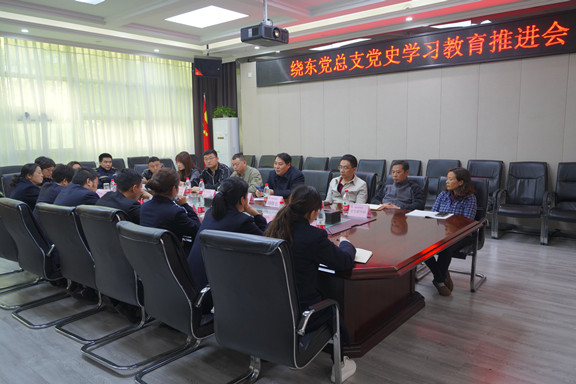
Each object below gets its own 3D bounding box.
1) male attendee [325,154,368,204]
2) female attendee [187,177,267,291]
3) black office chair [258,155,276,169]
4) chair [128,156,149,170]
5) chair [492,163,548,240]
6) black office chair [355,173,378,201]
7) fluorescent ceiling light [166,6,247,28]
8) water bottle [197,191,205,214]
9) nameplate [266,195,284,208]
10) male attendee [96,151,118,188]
[{"bbox_3d":[0.602,0.203,4.925,0.560,1.260,0.820,7,11,43],"label":"male attendee"},{"bbox_3d":[-0.367,0.519,2.915,0.520,1.216,0.760,5,10,39],"label":"female attendee"},{"bbox_3d":[-0.575,-0.224,8.964,0.570,1.000,0.630,6,11,40],"label":"black office chair"},{"bbox_3d":[-2.750,-0.100,8.514,0.650,1.050,0.600,5,10,39],"label":"chair"},{"bbox_3d":[3.292,0.115,6.052,0.600,1.060,0.660,5,10,39],"label":"chair"},{"bbox_3d":[0.722,0.296,5.142,0.630,1.010,0.570,-9,11,-42],"label":"black office chair"},{"bbox_3d":[-1.331,-2.851,7.087,1.200,0.060,0.800,6,11,40],"label":"fluorescent ceiling light"},{"bbox_3d":[-0.816,0.117,4.043,0.066,0.235,0.066,-1,8,0],"label":"water bottle"},{"bbox_3d":[-0.133,0.108,4.537,0.200,0.090,0.080,6,11,40],"label":"nameplate"},{"bbox_3d":[-2.663,0.041,6.516,0.560,1.254,0.740,-8,11,-41],"label":"male attendee"}]

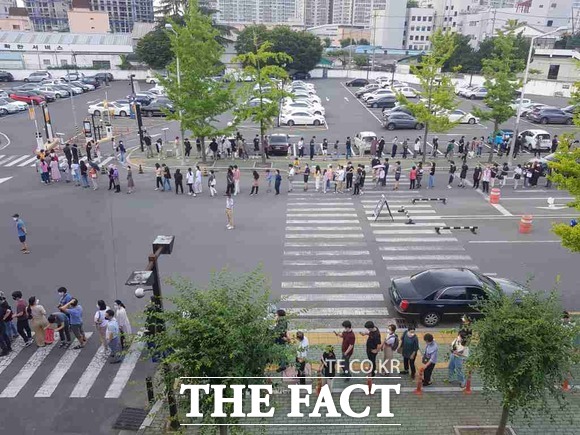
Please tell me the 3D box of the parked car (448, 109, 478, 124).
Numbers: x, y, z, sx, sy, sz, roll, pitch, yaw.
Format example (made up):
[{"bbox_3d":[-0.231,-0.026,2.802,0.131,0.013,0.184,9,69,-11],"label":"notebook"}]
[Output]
[{"bbox_3d":[18.359,-11.134,47.966,4.600,1.450,1.800,0,22,1],"label":"parked car"}]

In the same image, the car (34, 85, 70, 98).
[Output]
[{"bbox_3d":[-36.060,-18.876,65.827,4.600,1.460,1.800,0,22,1],"label":"car"}]

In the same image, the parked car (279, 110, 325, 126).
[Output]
[{"bbox_3d":[1.374,-10.736,46.761,4.650,1.450,1.800,1,22,0],"label":"parked car"}]

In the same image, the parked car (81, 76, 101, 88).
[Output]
[{"bbox_3d":[-33.278,-22.059,71.500,4.500,1.480,1.800,0,22,0],"label":"parked car"}]

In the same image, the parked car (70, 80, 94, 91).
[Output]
[{"bbox_3d":[-33.202,-20.753,68.800,4.550,1.460,1.800,0,22,0],"label":"parked car"}]

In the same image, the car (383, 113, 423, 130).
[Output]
[{"bbox_3d":[11.461,-9.544,43.300,4.100,1.500,1.760,0,22,0],"label":"car"}]

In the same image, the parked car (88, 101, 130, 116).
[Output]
[{"bbox_3d":[-19.670,-12.149,48.377,4.720,1.440,1.830,1,22,0],"label":"parked car"}]

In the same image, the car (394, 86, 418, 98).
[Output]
[{"bbox_3d":[18.382,-19.505,68.300,4.350,1.580,1.800,0,22,0],"label":"car"}]

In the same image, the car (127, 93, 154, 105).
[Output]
[{"bbox_3d":[-18.442,-14.728,54.800,4.300,1.500,1.780,0,22,0],"label":"car"}]

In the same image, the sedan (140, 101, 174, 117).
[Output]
[{"bbox_3d":[-14.851,-12.644,50.846,4.750,1.500,1.840,0,22,1],"label":"sedan"}]

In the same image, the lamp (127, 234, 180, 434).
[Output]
[{"bbox_3d":[-2.735,2.781,9.393,0.750,4.500,2.050,0,22,0],"label":"lamp"}]

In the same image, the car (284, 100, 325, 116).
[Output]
[{"bbox_3d":[1.844,-12.868,51.927,4.850,1.500,1.840,0,22,1],"label":"car"}]

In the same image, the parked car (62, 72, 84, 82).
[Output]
[{"bbox_3d":[-40.954,-26.601,82.476,3.750,1.560,1.680,-2,22,-8],"label":"parked car"}]

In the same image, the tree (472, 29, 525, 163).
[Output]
[{"bbox_3d":[15.183,-8.427,31.044,3.600,9.260,3.600,0,22,1],"label":"tree"}]

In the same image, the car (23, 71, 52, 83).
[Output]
[{"bbox_3d":[-46.868,-26.160,81.018,4.400,1.680,1.820,-2,22,-8],"label":"car"}]

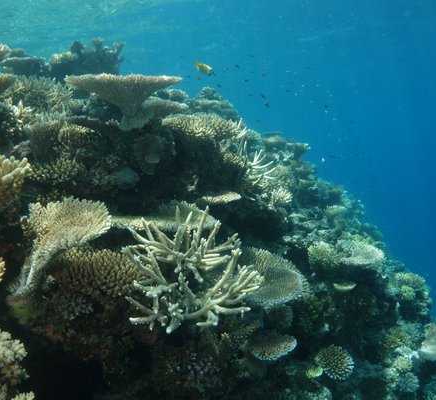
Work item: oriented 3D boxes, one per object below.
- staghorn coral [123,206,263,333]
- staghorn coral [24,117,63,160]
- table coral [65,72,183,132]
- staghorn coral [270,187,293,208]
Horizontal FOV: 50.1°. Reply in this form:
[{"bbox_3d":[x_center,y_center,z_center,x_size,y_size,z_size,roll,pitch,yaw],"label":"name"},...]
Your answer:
[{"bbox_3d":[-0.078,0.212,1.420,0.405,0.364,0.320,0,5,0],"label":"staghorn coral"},{"bbox_3d":[-0.767,-0.270,2.050,0.162,0.188,0.160,0,5,0],"label":"staghorn coral"},{"bbox_3d":[-0.440,-0.454,2.150,0.508,0.254,0.480,0,5,0],"label":"table coral"},{"bbox_3d":[0.367,-0.014,2.700,0.123,0.123,0.120,0,5,0],"label":"staghorn coral"}]

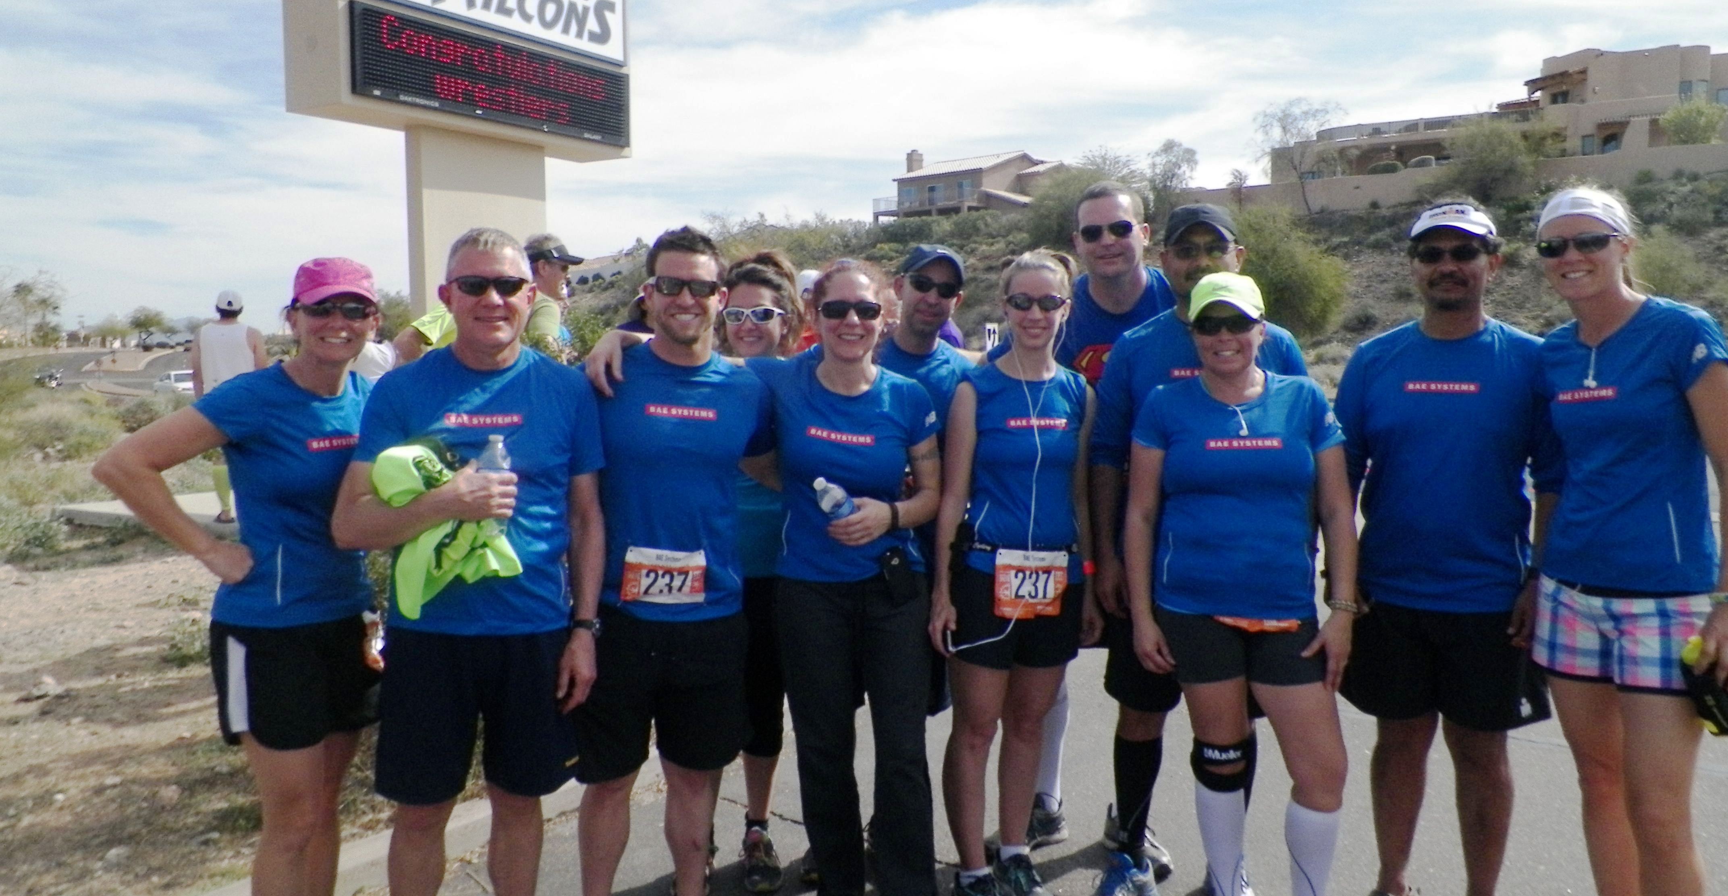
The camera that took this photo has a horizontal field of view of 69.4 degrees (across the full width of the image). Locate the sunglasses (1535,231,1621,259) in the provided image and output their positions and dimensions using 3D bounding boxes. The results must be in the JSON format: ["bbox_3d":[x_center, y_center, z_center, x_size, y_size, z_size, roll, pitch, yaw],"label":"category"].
[{"bbox_3d":[1.382,-0.387,2.396,0.145,0.045,0.140,-6,-2,-45],"label":"sunglasses"}]

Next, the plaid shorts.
[{"bbox_3d":[1.527,0.358,2.500,0.260,0.250,0.340,-5,7,-38],"label":"plaid shorts"}]

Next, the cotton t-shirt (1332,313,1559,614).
[{"bbox_3d":[1.319,0.044,2.820,0.500,0.650,0.300,1,5,19],"label":"cotton t-shirt"}]

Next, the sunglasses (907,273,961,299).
[{"bbox_3d":[0.178,-0.415,3.200,0.142,0.045,0.145,12,5,-7],"label":"sunglasses"}]

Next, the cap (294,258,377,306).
[{"bbox_3d":[-1.067,-0.334,2.520,0.170,0.120,0.250,-2,6,-27],"label":"cap"}]

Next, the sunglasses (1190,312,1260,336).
[{"bbox_3d":[0.793,-0.271,2.740,0.148,0.048,0.150,7,5,19],"label":"sunglasses"}]

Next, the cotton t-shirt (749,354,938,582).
[{"bbox_3d":[-0.048,0.039,2.870,0.440,0.540,0.280,0,5,10],"label":"cotton t-shirt"}]

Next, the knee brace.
[{"bbox_3d":[0.838,0.742,2.930,0.130,0.105,0.130,1,5,16],"label":"knee brace"}]

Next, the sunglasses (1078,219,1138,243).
[{"bbox_3d":[0.683,-0.608,3.480,0.145,0.048,0.150,-8,2,20],"label":"sunglasses"}]

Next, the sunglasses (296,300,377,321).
[{"bbox_3d":[-1.057,-0.277,2.500,0.148,0.045,0.155,1,4,-26],"label":"sunglasses"}]

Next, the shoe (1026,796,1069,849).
[{"bbox_3d":[0.472,1.074,3.593,0.300,0.130,0.110,-5,6,-37],"label":"shoe"}]

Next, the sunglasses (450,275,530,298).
[{"bbox_3d":[-0.739,-0.316,2.451,0.145,0.043,0.140,-3,6,-20],"label":"sunglasses"}]

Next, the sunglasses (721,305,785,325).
[{"bbox_3d":[-0.286,-0.348,3.270,0.145,0.043,0.155,2,6,13],"label":"sunglasses"}]

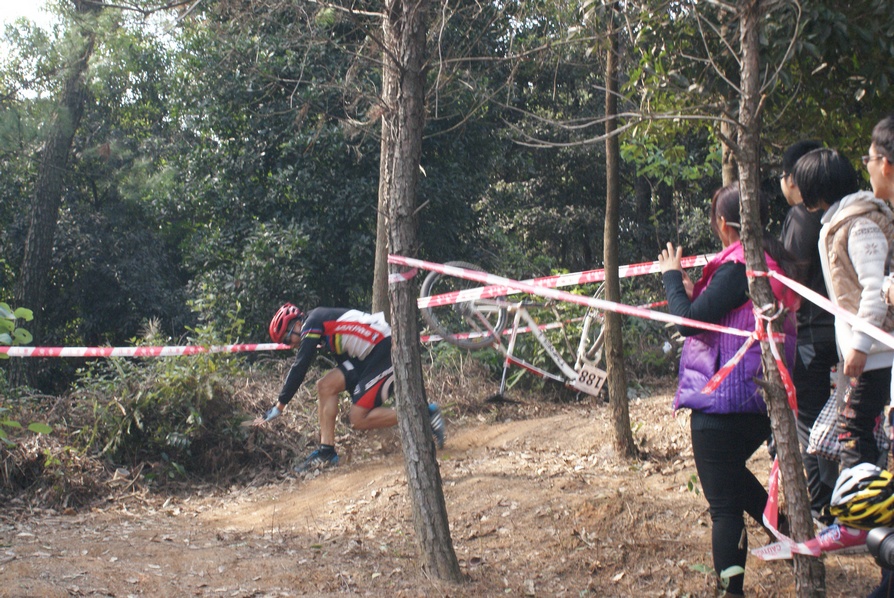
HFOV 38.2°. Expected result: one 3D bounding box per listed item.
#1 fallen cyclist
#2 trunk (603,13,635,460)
[{"bbox_3d":[-0.596,0.541,7.900,1.120,1.000,0.600,-1,2,-10],"label":"fallen cyclist"},{"bbox_3d":[0.940,-0.422,7.161,0.160,2.600,0.150,-1,2,0],"label":"trunk"}]

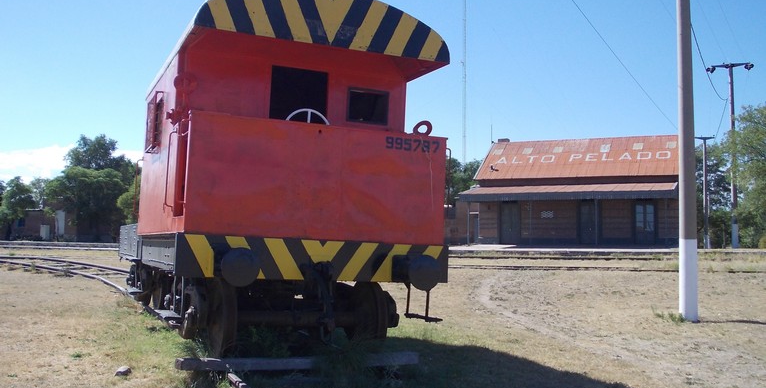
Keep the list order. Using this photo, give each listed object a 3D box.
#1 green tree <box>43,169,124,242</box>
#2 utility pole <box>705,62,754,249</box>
[{"bbox_3d":[-24.856,0.950,70.055,6.900,6.339,6.600,1,-3,-20],"label":"green tree"},{"bbox_3d":[18.010,-1.994,43.177,2.350,9.618,0.400,-1,-3,25],"label":"utility pole"}]

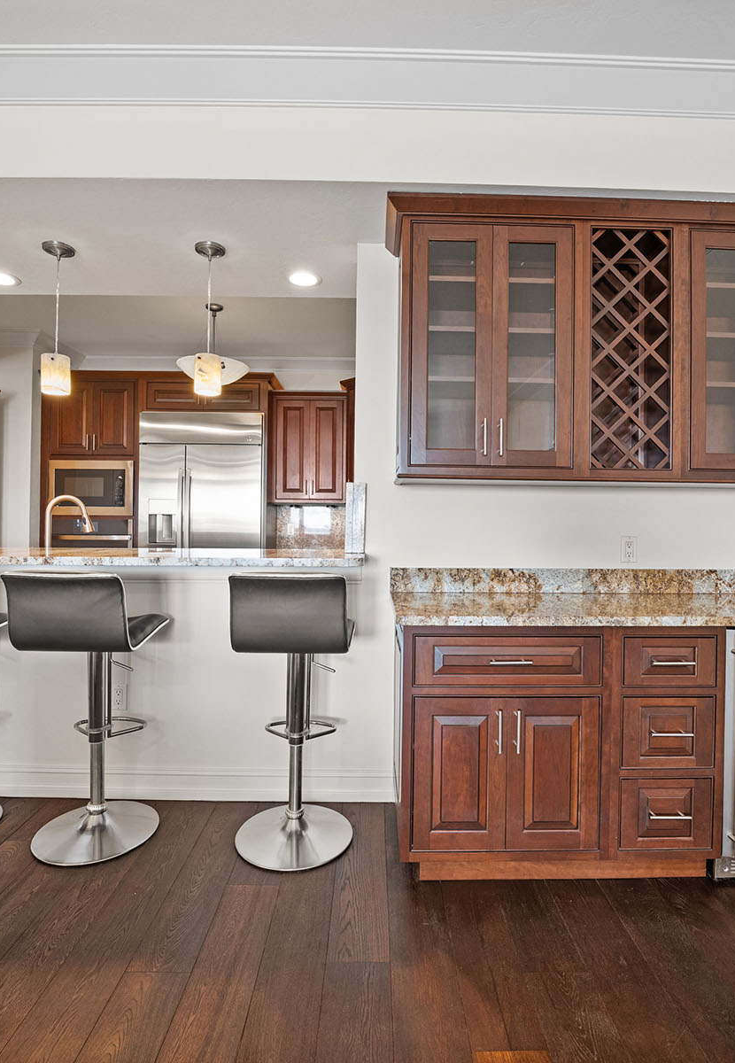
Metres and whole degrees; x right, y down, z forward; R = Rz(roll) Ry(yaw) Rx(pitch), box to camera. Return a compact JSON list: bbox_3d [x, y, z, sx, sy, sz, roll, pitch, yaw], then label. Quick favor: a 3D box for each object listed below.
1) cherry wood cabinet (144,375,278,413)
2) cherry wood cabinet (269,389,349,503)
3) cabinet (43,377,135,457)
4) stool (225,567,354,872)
[{"bbox_3d":[-1.350,-1.168,4.790,1.137,0.320,0.640,1,1,1],"label":"cherry wood cabinet"},{"bbox_3d":[-0.541,-0.766,5.000,0.713,1.014,0.340,1,1,1],"label":"cherry wood cabinet"},{"bbox_3d":[-2.333,-0.974,4.790,0.819,0.693,0.620,1,1,1],"label":"cabinet"},{"bbox_3d":[-0.292,0.696,2.141,0.455,1.090,0.500,1,1,1],"label":"stool"}]

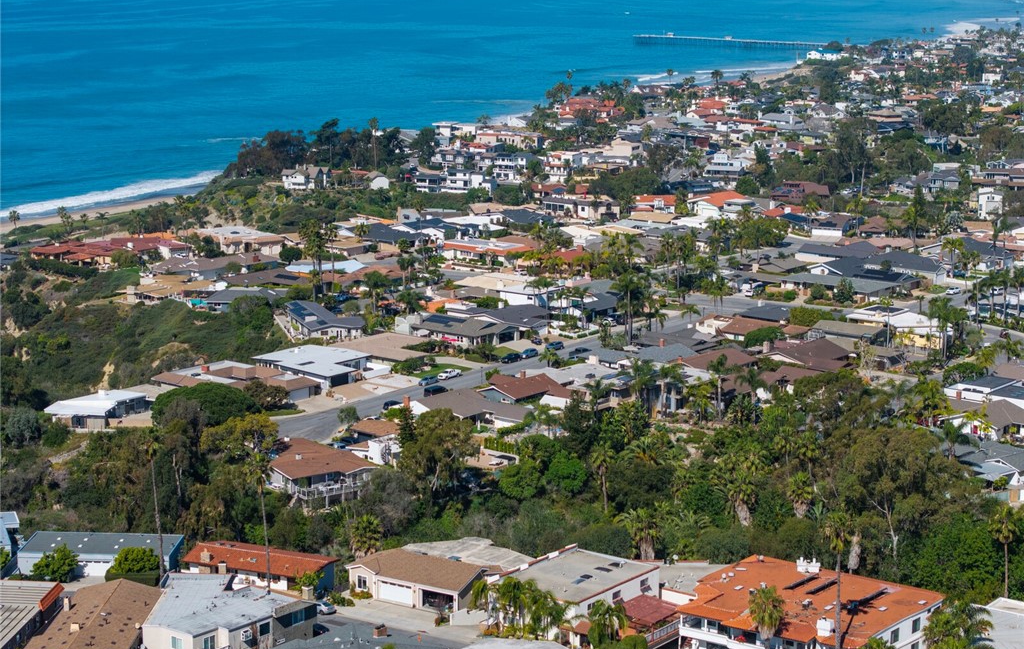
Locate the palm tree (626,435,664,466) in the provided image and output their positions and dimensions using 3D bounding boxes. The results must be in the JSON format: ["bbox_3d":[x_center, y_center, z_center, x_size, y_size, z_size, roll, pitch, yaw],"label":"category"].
[{"bbox_3d":[23.860,23.060,370.520,6.600,6.200,6.600,0,11,0],"label":"palm tree"}]

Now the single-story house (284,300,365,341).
[{"bbox_3d":[-44.800,-0.700,498.710,14.800,4.700,31.000,-4,11,-19],"label":"single-story house"}]

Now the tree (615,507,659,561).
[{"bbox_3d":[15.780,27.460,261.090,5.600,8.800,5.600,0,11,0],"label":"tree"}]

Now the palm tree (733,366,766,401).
[{"bbox_3d":[45.690,13.480,399.170,6.200,11.000,6.200,0,11,0],"label":"palm tree"}]

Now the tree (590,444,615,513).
[{"bbox_3d":[14.650,25.150,336.130,3.900,12.000,3.900,0,11,0],"label":"tree"}]

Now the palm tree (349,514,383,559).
[{"bbox_3d":[-19.260,28.720,272.250,4.300,8.000,4.300,0,11,0],"label":"palm tree"}]

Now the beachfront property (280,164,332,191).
[{"bbox_3d":[-72.700,-52.550,731.470,17.500,8.300,13.000,3,11,14],"label":"beachfront property"}]

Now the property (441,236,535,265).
[{"bbox_3d":[-7.340,-22.950,642.460,22.910,4.900,15.410,7,13,33],"label":"property"}]

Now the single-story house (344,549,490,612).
[{"bbox_3d":[-10.780,30.390,250.130,16.610,4.500,9.600,6,13,30],"label":"single-story house"}]

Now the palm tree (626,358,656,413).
[{"bbox_3d":[25.150,12.250,403.030,5.600,11.500,5.600,0,11,0],"label":"palm tree"}]

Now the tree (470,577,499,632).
[{"bbox_3d":[-3.040,32.090,237.170,3.600,6.230,3.600,0,11,0],"label":"tree"}]

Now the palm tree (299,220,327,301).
[{"bbox_3d":[-50.830,-16.180,529.320,6.800,21.000,6.800,0,11,0],"label":"palm tree"}]

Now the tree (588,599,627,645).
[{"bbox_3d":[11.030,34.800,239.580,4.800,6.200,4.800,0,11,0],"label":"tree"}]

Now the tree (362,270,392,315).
[{"bbox_3d":[-31.950,-7.570,489.030,6.300,11.000,6.300,0,11,0],"label":"tree"}]

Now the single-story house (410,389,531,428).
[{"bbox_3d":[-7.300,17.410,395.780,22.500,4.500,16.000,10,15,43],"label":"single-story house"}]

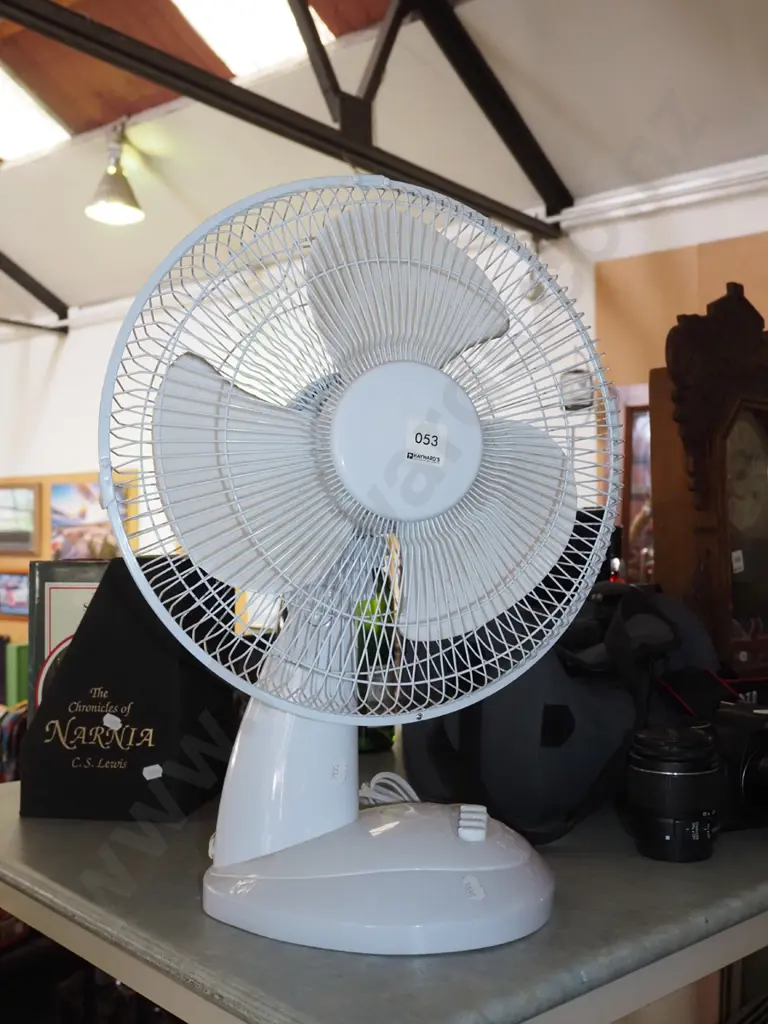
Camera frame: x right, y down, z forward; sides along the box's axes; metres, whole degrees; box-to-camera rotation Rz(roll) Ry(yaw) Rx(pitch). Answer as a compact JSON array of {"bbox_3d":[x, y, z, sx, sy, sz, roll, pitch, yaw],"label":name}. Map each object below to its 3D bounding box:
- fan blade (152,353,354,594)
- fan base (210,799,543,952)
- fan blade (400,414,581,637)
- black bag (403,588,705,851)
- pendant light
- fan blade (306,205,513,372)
[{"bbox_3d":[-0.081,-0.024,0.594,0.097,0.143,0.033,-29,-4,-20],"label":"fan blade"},{"bbox_3d":[-0.004,0.219,0.690,0.221,0.066,0.170,-1,0,5],"label":"fan base"},{"bbox_3d":[0.058,0.018,0.642,0.097,0.143,0.033,34,-5,-15],"label":"fan blade"},{"bbox_3d":[0.150,0.155,0.910,0.275,0.192,0.200,-1,0,7],"label":"black bag"},{"bbox_3d":[-1.392,-1.743,5.500,0.300,0.480,0.300,-1,0,0],"label":"pendant light"},{"bbox_3d":[0.019,-0.129,0.639,0.143,0.097,0.033,4,-6,-30],"label":"fan blade"}]

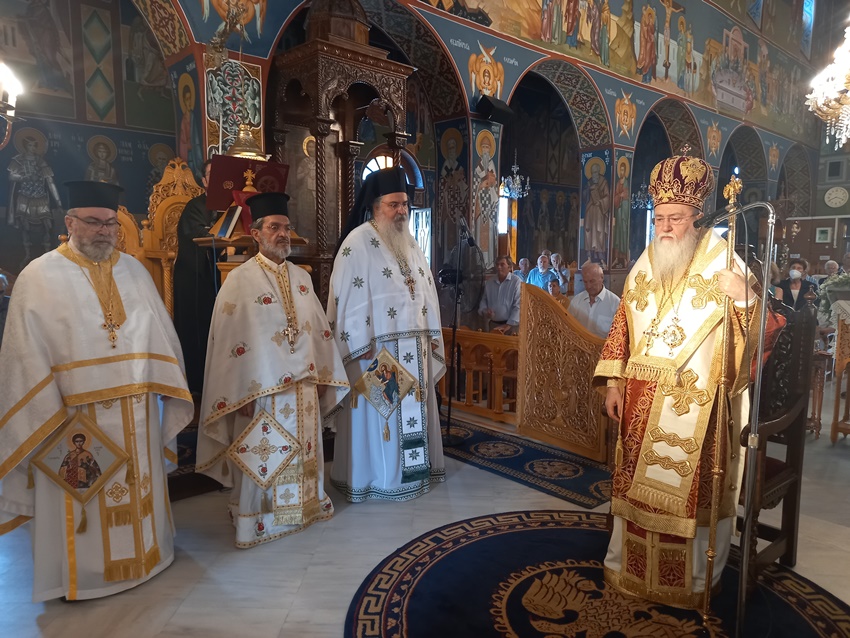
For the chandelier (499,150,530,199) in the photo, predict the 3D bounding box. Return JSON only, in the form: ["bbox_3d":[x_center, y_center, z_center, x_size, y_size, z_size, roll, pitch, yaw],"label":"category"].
[{"bbox_3d":[1.583,-2.541,10.800,0.540,0.840,0.540,0,6,0],"label":"chandelier"}]

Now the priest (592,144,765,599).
[{"bbox_3d":[1.087,0.245,2.655,0.710,1.886,0.520,6,8,44],"label":"priest"}]

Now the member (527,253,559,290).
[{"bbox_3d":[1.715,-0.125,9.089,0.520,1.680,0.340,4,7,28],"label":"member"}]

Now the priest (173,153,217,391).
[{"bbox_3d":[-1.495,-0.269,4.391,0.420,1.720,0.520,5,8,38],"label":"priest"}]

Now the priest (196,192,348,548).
[{"bbox_3d":[-0.766,0.243,3.147,0.770,1.755,0.520,-5,8,-41],"label":"priest"}]

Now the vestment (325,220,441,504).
[{"bbox_3d":[-0.221,0.241,3.743,0.710,1.641,0.490,-4,8,-36],"label":"vestment"}]

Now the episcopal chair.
[{"bbox_3d":[1.330,0.403,2.910,0.580,1.520,0.680,-5,8,-40],"label":"episcopal chair"}]

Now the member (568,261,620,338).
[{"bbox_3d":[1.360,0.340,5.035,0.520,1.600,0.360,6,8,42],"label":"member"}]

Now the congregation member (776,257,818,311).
[{"bbox_3d":[3.897,0.175,6.486,0.320,1.620,0.460,-5,8,-43],"label":"congregation member"}]

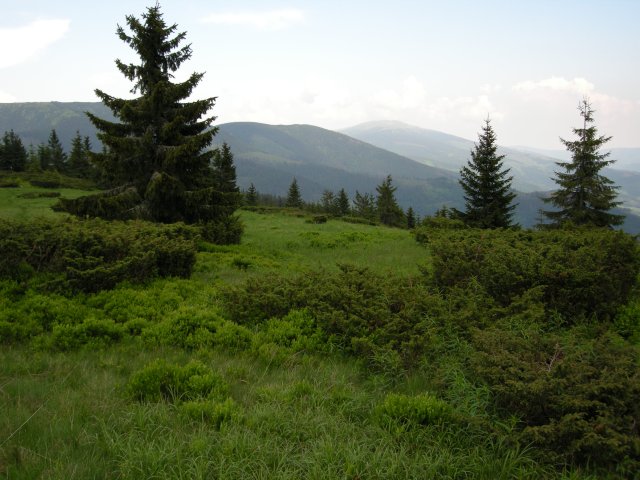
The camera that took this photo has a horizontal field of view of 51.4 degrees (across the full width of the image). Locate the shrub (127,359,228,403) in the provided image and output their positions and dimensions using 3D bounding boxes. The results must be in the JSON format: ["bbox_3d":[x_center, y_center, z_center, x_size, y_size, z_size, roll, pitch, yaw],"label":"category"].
[{"bbox_3d":[-0.997,0.962,4.658,0.714,0.250,0.520,0,7,0],"label":"shrub"}]

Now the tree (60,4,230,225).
[{"bbox_3d":[-4.778,-3.346,18.224,4.654,5.985,4.600,0,7,0],"label":"tree"}]

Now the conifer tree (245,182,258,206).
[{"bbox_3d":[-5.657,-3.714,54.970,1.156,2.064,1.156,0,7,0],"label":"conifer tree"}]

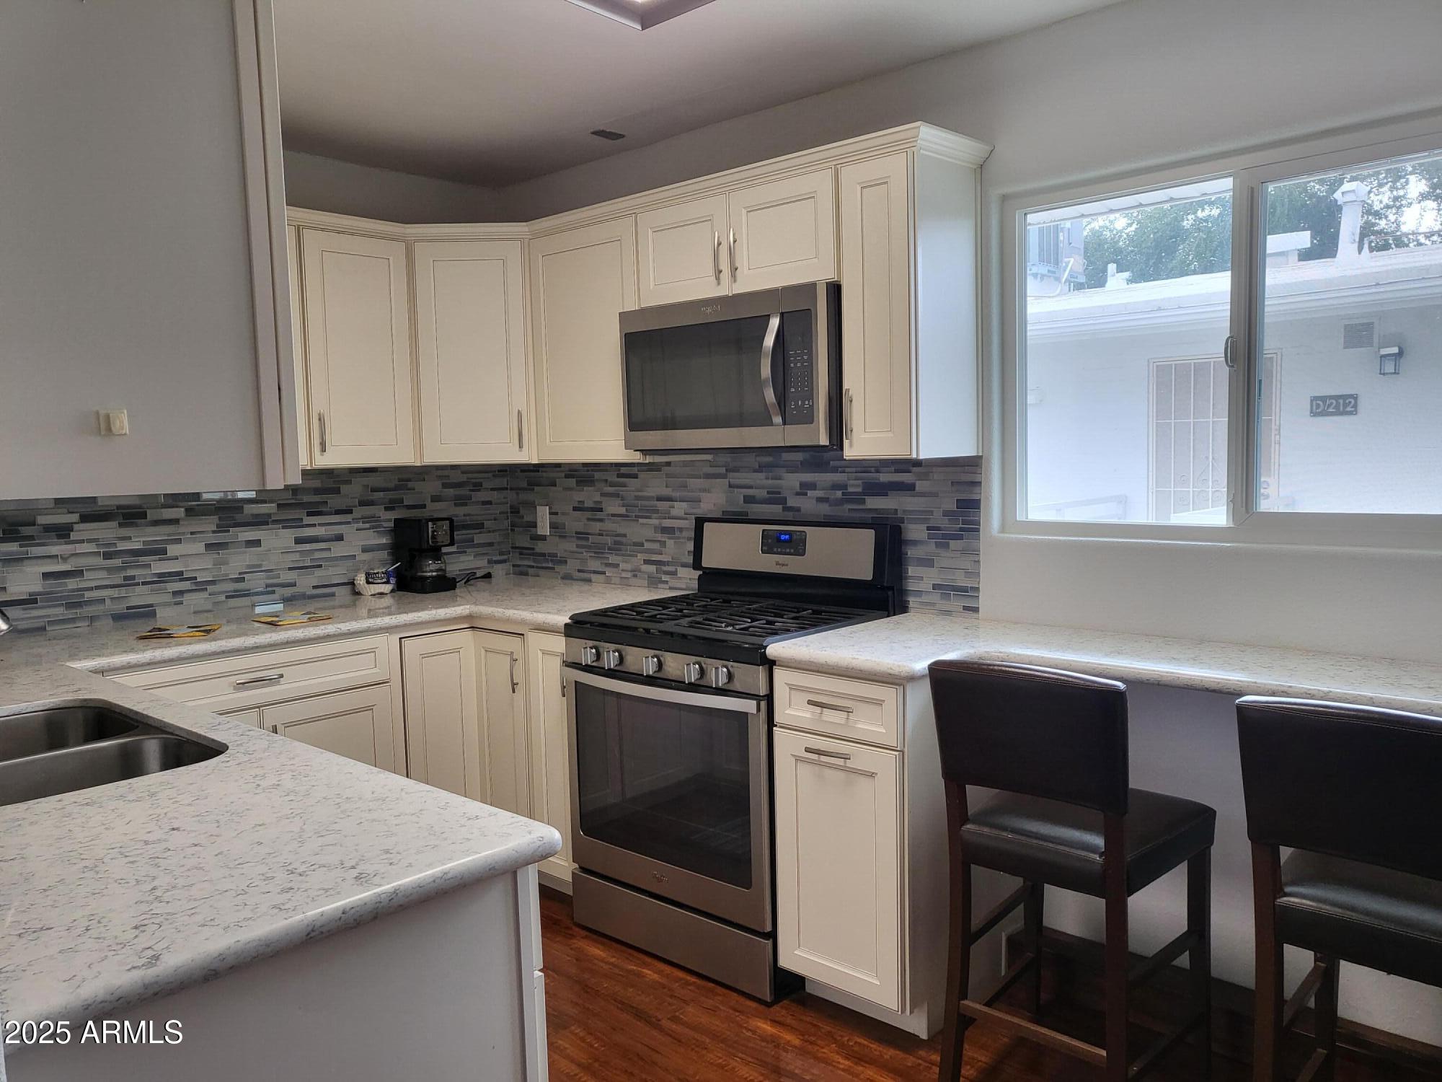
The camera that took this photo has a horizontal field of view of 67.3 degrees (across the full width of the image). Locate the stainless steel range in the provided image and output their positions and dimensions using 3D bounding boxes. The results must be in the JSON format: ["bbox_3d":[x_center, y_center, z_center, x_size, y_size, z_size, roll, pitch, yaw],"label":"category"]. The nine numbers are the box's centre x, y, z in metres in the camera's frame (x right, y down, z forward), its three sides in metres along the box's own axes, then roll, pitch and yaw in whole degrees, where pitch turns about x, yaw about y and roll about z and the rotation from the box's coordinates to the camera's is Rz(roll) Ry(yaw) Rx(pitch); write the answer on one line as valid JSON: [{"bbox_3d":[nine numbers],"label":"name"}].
[{"bbox_3d":[0.027,0.548,3.138,0.757,1.185,0.667,3,6,42],"label":"stainless steel range"}]

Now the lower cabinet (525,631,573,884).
[{"bbox_3d":[-0.307,0.637,3.494,0.202,0.765,0.615,3,6,42],"label":"lower cabinet"}]

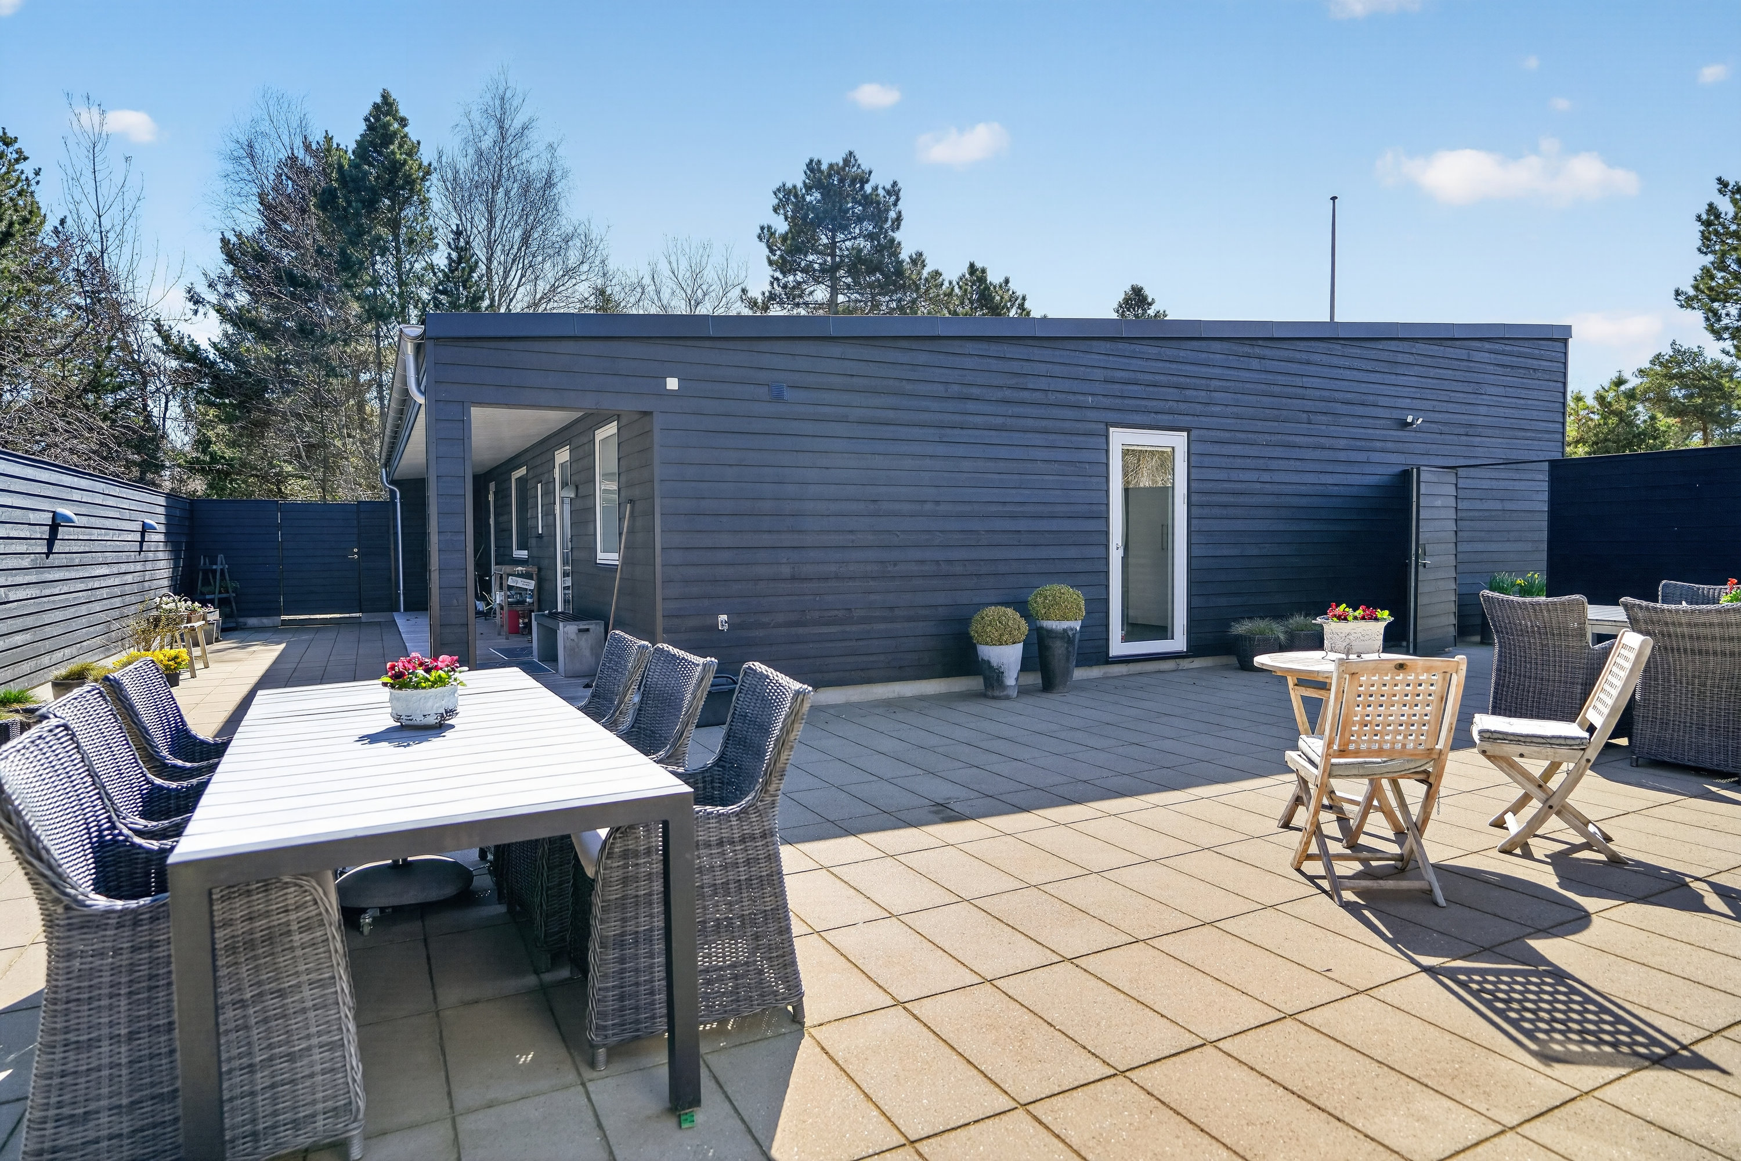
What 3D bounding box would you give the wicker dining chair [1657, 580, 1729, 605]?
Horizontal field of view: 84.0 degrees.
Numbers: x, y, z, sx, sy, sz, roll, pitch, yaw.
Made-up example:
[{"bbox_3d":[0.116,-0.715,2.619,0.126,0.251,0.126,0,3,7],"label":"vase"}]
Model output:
[{"bbox_3d":[5.758,0.496,6.785,0.660,0.920,0.620,-2,3,-27],"label":"wicker dining chair"}]

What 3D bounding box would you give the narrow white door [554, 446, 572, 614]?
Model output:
[{"bbox_3d":[-3.362,-0.356,10.720,0.090,2.180,0.970,-2,3,-27],"label":"narrow white door"}]

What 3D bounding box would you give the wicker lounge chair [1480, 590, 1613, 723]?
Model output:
[{"bbox_3d":[4.279,0.537,6.013,0.670,0.920,0.620,-2,3,-27],"label":"wicker lounge chair"}]

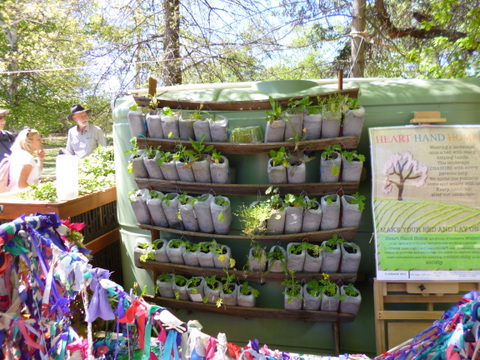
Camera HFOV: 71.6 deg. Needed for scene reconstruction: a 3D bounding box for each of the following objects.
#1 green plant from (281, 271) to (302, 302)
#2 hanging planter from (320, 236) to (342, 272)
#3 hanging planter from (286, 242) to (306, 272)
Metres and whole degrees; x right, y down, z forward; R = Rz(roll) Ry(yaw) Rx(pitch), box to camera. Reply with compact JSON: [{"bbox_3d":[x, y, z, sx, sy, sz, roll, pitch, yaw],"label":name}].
[{"bbox_3d":[0.328,0.672,2.110,0.128,0.145,0.121,2,7,12],"label":"green plant"},{"bbox_3d":[0.513,0.425,1.873,0.097,0.175,0.100,0,8,4],"label":"hanging planter"},{"bbox_3d":[0.312,0.434,1.851,0.098,0.143,0.095,1,9,8],"label":"hanging planter"}]

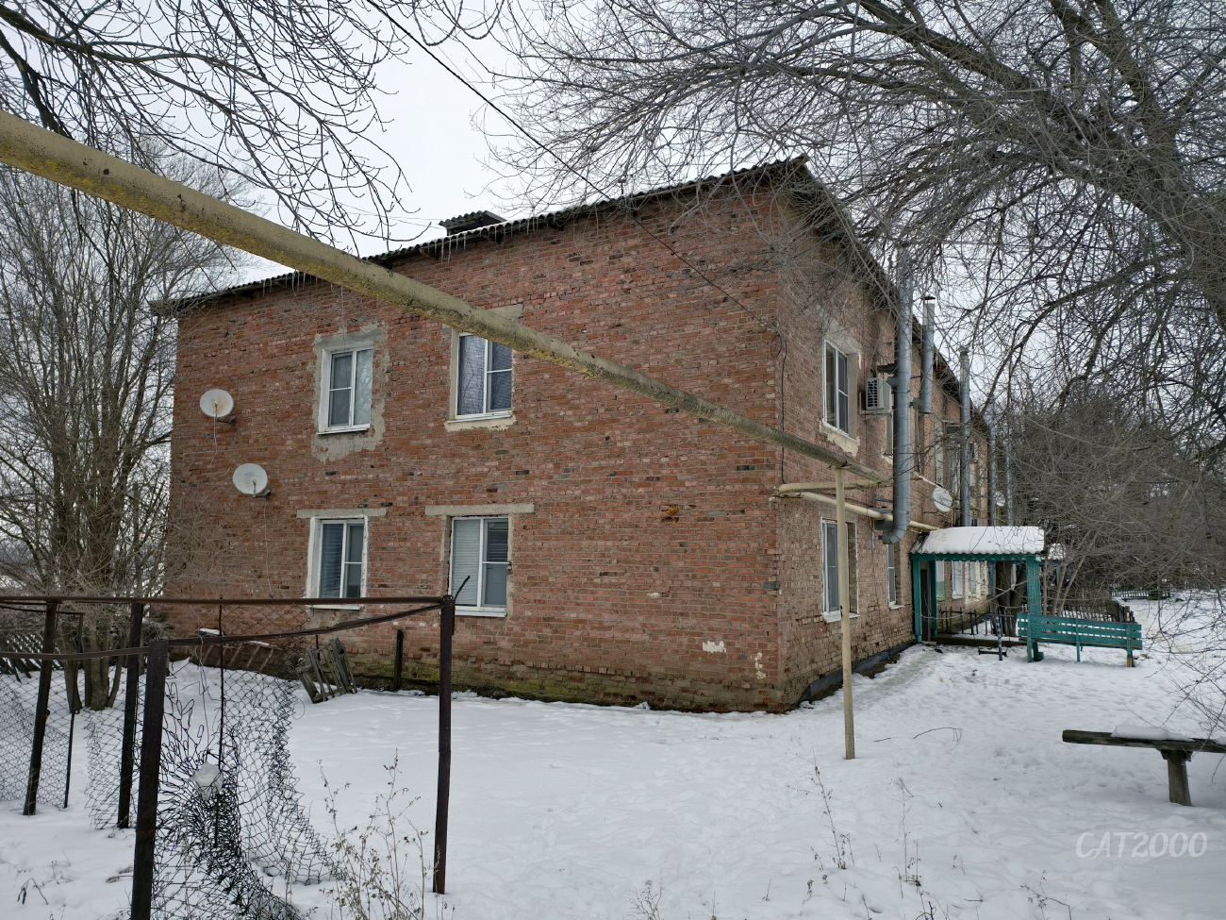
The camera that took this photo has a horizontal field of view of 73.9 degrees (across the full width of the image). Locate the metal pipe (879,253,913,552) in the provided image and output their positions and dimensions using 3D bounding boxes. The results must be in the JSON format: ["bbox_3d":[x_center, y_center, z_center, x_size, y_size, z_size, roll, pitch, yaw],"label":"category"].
[{"bbox_3d":[5.170,-1.216,14.904,0.500,5.505,0.290,-1,-7,30],"label":"metal pipe"}]

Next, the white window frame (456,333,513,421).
[{"bbox_3d":[-2.016,-1.375,12.969,1.210,1.420,0.140,-3,-8,30],"label":"white window frame"}]

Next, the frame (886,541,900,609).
[{"bbox_3d":[5.437,2.158,16.165,0.140,1.400,1.240,-3,-8,30],"label":"frame"}]

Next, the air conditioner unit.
[{"bbox_3d":[4.702,-1.089,14.426,0.300,0.540,0.740,-3,-8,30],"label":"air conditioner unit"}]

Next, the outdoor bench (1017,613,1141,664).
[{"bbox_3d":[8.396,3.221,14.704,1.951,0.830,0.500,-3,-8,30],"label":"outdoor bench"}]

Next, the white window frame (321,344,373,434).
[{"bbox_3d":[-4.650,-1.239,14.436,1.250,1.470,0.150,-3,-8,30],"label":"white window frame"}]

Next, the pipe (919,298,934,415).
[{"bbox_3d":[6.903,-2.314,17.865,0.280,2.624,0.280,0,-6,30],"label":"pipe"}]

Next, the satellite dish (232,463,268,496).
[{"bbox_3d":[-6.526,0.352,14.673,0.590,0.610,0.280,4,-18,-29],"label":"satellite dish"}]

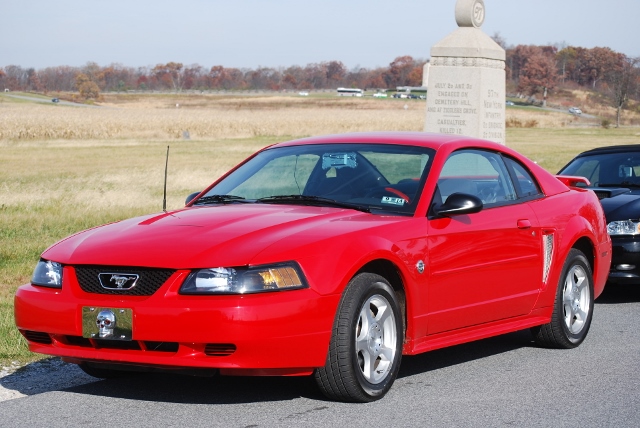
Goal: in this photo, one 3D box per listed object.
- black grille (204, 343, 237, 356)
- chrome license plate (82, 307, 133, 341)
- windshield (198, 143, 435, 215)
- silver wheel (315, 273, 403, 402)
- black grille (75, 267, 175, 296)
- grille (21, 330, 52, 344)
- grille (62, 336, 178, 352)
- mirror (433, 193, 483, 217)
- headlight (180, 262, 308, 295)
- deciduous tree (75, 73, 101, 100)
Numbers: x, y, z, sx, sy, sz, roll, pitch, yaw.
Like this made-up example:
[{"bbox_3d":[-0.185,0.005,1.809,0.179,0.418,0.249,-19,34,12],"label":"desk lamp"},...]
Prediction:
[{"bbox_3d":[-0.444,0.618,6.676,0.180,0.062,0.050,0,1,24],"label":"black grille"},{"bbox_3d":[-1.001,0.513,6.842,0.305,0.152,0.030,0,2,32],"label":"chrome license plate"},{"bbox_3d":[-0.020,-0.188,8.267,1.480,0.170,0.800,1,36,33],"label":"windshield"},{"bbox_3d":[0.186,0.605,7.169,0.230,0.650,0.650,0,2,30],"label":"silver wheel"},{"bbox_3d":[-0.947,0.318,6.926,0.640,0.140,0.090,0,2,32],"label":"black grille"},{"bbox_3d":[-1.387,0.602,7.201,0.190,0.060,0.060,1,2,39],"label":"grille"},{"bbox_3d":[-0.952,0.610,6.832,0.700,0.060,0.090,1,2,33],"label":"grille"},{"bbox_3d":[0.744,-0.063,7.920,0.230,0.130,0.180,0,2,32],"label":"mirror"},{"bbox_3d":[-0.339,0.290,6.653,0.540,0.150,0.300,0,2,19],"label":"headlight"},{"bbox_3d":[-71.613,-39.322,450.000,8.000,8.500,8.000,0,3,0],"label":"deciduous tree"}]

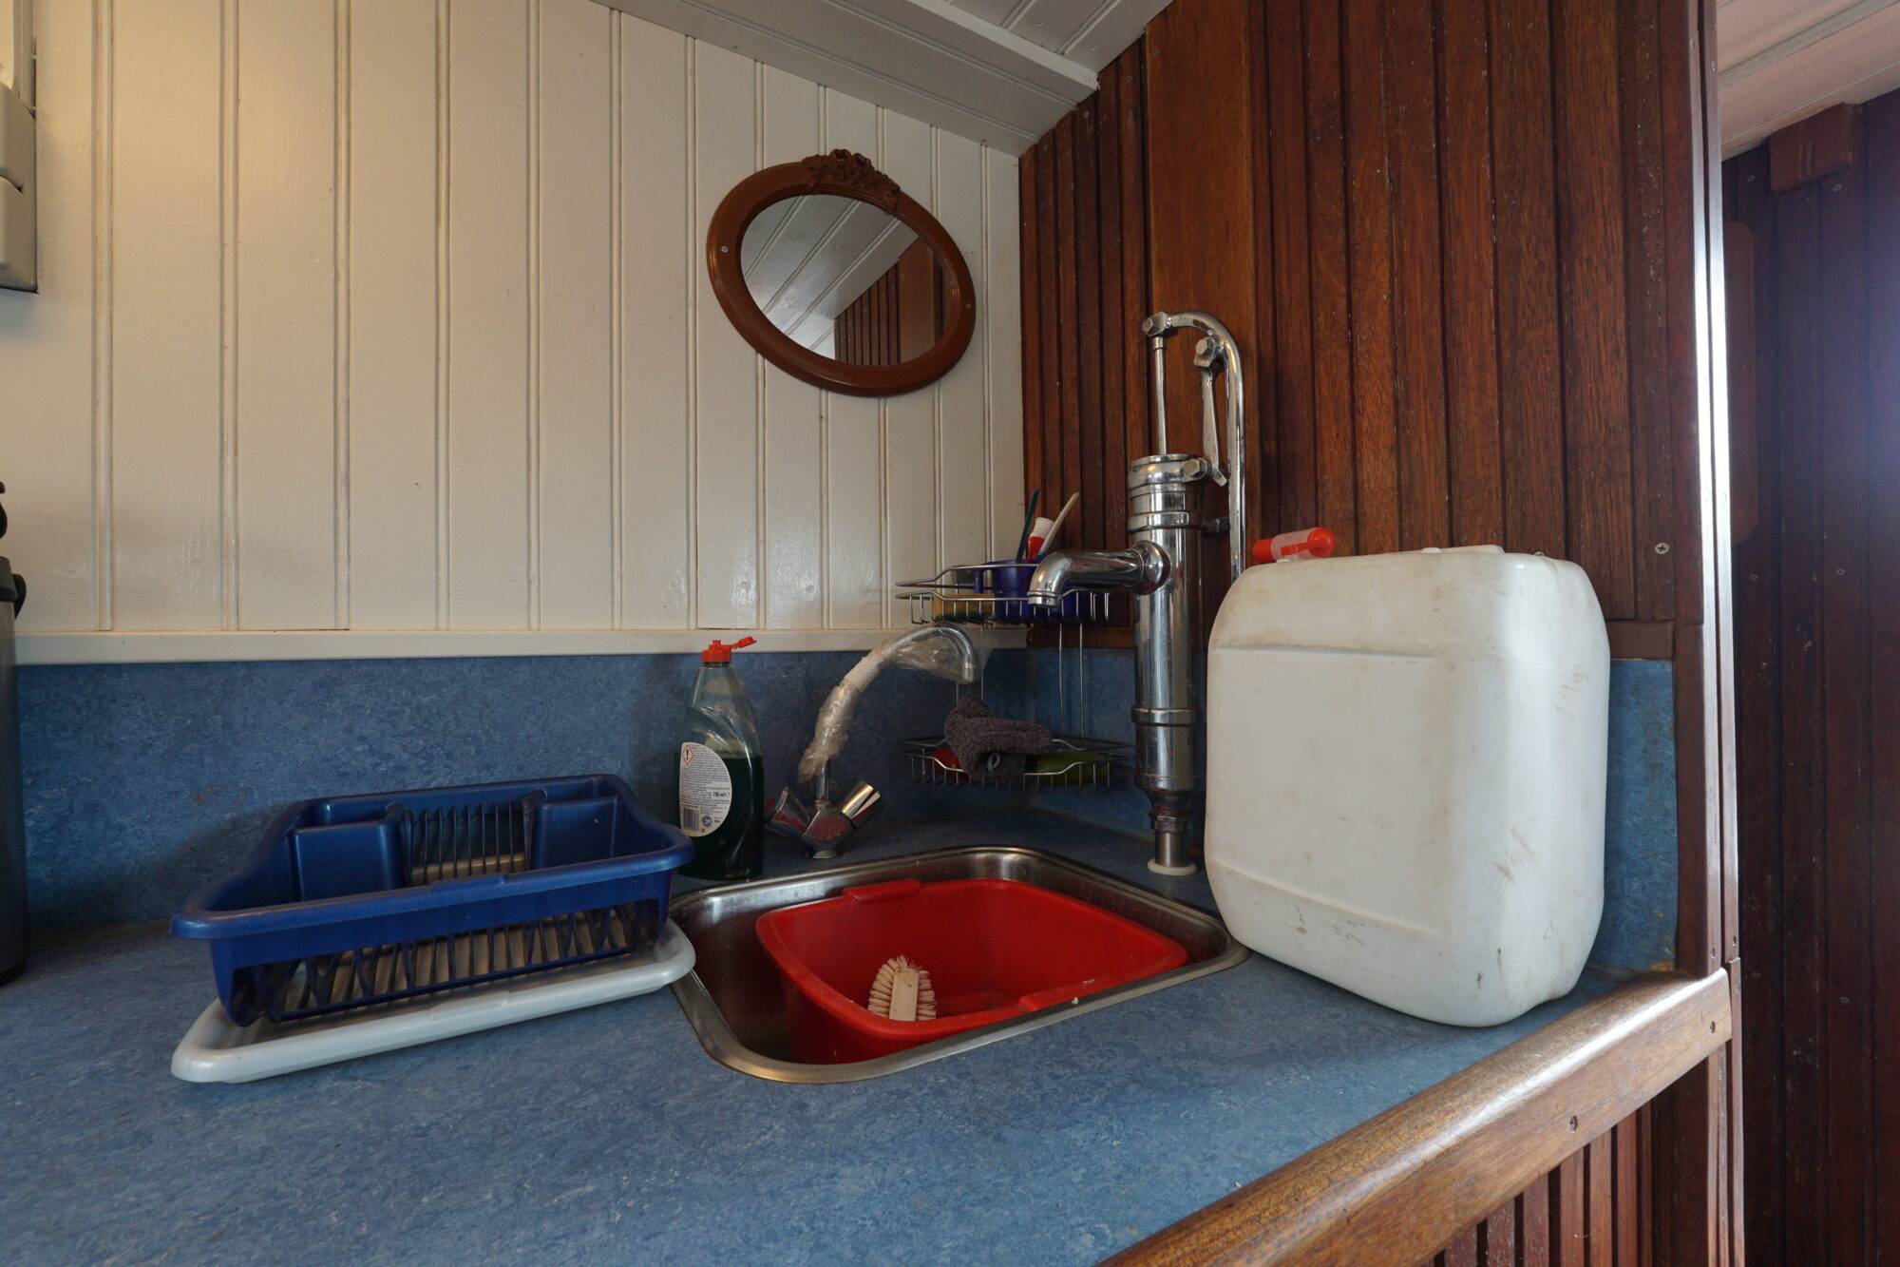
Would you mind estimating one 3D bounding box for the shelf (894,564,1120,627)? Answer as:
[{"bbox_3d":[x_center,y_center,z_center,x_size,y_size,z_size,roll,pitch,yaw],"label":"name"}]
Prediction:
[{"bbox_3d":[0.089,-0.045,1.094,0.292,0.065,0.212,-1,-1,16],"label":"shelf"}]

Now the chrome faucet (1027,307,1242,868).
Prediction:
[{"bbox_3d":[0.199,-0.051,0.821,0.225,0.620,0.150,0,-1,-29],"label":"chrome faucet"}]

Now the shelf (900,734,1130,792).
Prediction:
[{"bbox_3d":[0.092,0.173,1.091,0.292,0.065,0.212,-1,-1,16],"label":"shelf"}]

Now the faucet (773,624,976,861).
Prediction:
[{"bbox_3d":[-0.084,0.129,0.939,0.260,0.273,0.120,-1,-1,16],"label":"faucet"}]

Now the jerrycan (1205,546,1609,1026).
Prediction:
[{"bbox_3d":[0.341,0.096,0.619,0.185,0.318,0.233,0,-1,-29],"label":"jerrycan"}]

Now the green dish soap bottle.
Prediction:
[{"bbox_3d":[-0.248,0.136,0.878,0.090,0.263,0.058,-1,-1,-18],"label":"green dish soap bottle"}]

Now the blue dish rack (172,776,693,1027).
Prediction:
[{"bbox_3d":[-0.397,0.201,0.664,0.302,0.095,0.383,0,-1,-29],"label":"blue dish rack"}]

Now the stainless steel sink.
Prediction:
[{"bbox_3d":[-0.021,0.341,0.719,0.458,0.160,0.427,0,-1,-29],"label":"stainless steel sink"}]

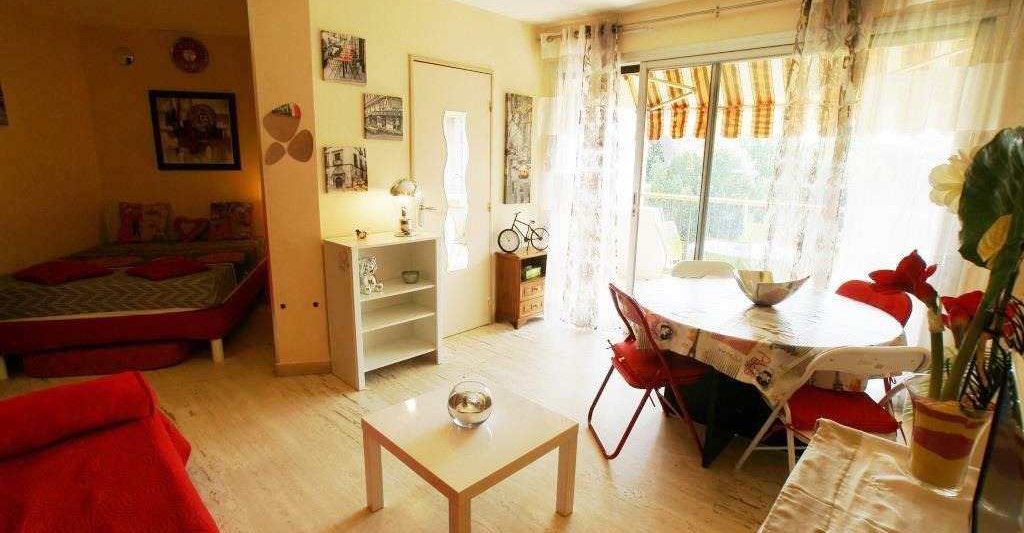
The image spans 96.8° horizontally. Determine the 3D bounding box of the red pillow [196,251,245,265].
[{"bbox_3d":[-2.636,-0.082,4.126,0.400,0.110,0.380,-2,11,-15],"label":"red pillow"}]

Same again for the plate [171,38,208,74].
[{"bbox_3d":[-3.066,-2.006,4.323,0.345,0.345,0.040,-1,11,-10],"label":"plate"}]

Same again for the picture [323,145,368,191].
[{"bbox_3d":[-1.038,-0.611,2.880,0.275,0.280,0.030,-10,16,-42],"label":"picture"}]

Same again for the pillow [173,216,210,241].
[{"bbox_3d":[-3.170,-0.366,4.497,0.330,0.260,0.120,-1,11,-10],"label":"pillow"}]

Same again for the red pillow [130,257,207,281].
[{"bbox_3d":[-2.773,0.024,3.670,0.410,0.110,0.410,5,13,21],"label":"red pillow"}]

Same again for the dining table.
[{"bbox_3d":[1.119,0.515,2.157,1.090,0.740,1.090,1,12,0],"label":"dining table"}]

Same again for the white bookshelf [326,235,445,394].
[{"bbox_3d":[-0.836,0.259,3.012,0.365,0.880,0.625,11,15,43],"label":"white bookshelf"}]

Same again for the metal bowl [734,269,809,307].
[{"bbox_3d":[1.134,0.100,2.015,0.290,0.130,0.260,4,12,14],"label":"metal bowl"}]

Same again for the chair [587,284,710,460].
[{"bbox_3d":[0.642,0.492,2.245,0.460,0.780,0.430,2,11,6],"label":"chair"}]

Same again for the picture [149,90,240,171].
[{"bbox_3d":[-3.092,-1.326,4.450,0.720,0.700,0.030,-1,11,-10],"label":"picture"}]

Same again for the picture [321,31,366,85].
[{"bbox_3d":[-1.005,-1.250,2.750,0.030,0.272,0.277,11,15,43],"label":"picture"}]

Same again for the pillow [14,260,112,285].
[{"bbox_3d":[-3.554,0.033,3.614,0.440,0.120,0.440,4,11,15],"label":"pillow"}]

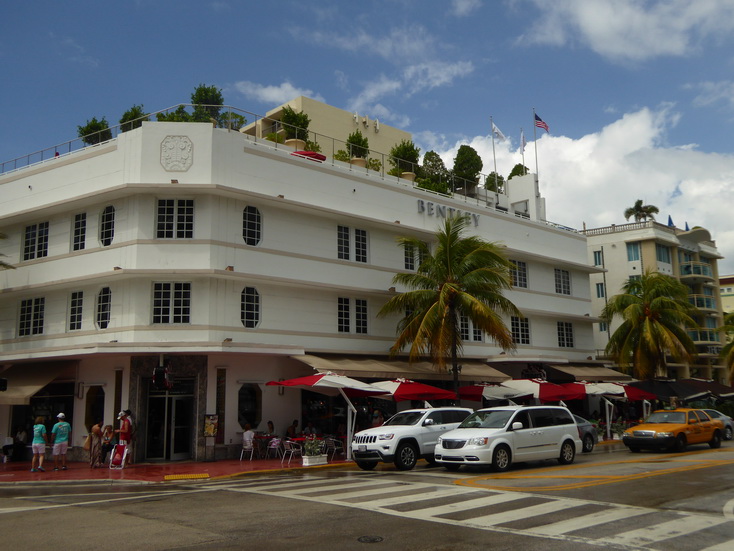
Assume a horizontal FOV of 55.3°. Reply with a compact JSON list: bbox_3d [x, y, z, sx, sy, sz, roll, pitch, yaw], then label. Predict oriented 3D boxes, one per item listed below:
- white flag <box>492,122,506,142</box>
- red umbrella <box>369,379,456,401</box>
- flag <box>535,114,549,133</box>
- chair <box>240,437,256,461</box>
[{"bbox_3d":[7.931,-8.559,41.900,0.950,1.150,0.300,-4,-11,18],"label":"white flag"},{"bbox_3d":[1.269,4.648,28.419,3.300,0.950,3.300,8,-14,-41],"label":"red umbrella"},{"bbox_3d":[10.032,-8.716,40.173,0.900,1.110,0.300,-5,-11,20],"label":"flag"},{"bbox_3d":[-3.941,5.823,23.621,0.520,0.800,0.530,-8,-13,33],"label":"chair"}]

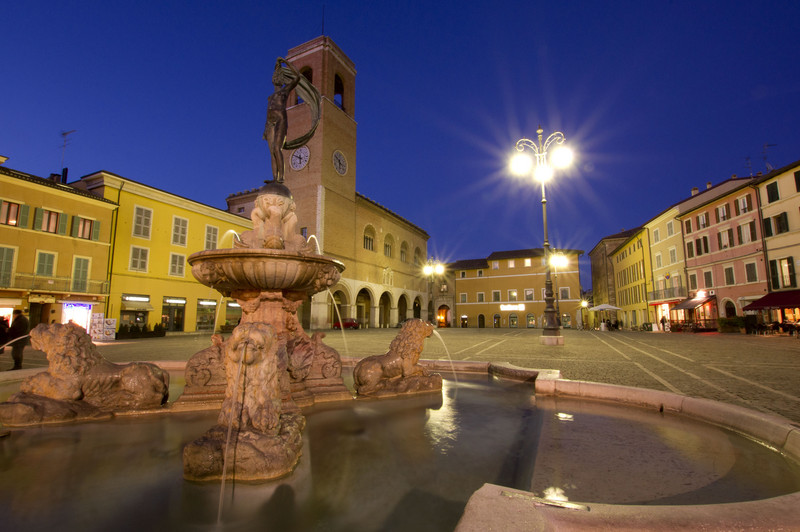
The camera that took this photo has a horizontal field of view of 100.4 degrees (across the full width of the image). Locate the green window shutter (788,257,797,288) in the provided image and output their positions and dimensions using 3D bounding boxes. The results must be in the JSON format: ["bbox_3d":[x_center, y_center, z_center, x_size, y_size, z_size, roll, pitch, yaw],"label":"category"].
[{"bbox_3d":[31.393,0.480,26.642,0.080,2.350,0.620,-2,-9,12],"label":"green window shutter"}]

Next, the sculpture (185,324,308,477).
[{"bbox_3d":[-1.431,1.107,3.277,0.840,1.172,1.500,3,-9,-18],"label":"sculpture"}]

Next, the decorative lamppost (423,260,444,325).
[{"bbox_3d":[4.875,3.928,49.973,2.900,10.718,2.600,0,-9,0],"label":"decorative lamppost"}]

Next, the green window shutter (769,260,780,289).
[{"bbox_3d":[31.725,0.762,28.218,0.080,2.300,0.650,-2,-9,12],"label":"green window shutter"}]

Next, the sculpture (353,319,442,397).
[{"bbox_3d":[-0.081,1.471,5.670,1.450,1.172,0.780,3,-9,-18],"label":"sculpture"}]

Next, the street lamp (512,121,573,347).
[{"bbox_3d":[8.122,-1.965,18.501,2.900,12.355,2.700,0,-9,0],"label":"street lamp"}]

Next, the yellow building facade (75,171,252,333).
[{"bbox_3d":[-18.095,0.189,28.917,2.600,11.300,13.000,-3,-9,21],"label":"yellow building facade"}]

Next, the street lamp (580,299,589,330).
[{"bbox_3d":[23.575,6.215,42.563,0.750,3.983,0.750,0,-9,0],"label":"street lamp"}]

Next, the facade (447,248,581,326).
[{"bbox_3d":[17.288,3.677,52.018,18.109,11.939,2.200,-4,-9,24],"label":"facade"}]

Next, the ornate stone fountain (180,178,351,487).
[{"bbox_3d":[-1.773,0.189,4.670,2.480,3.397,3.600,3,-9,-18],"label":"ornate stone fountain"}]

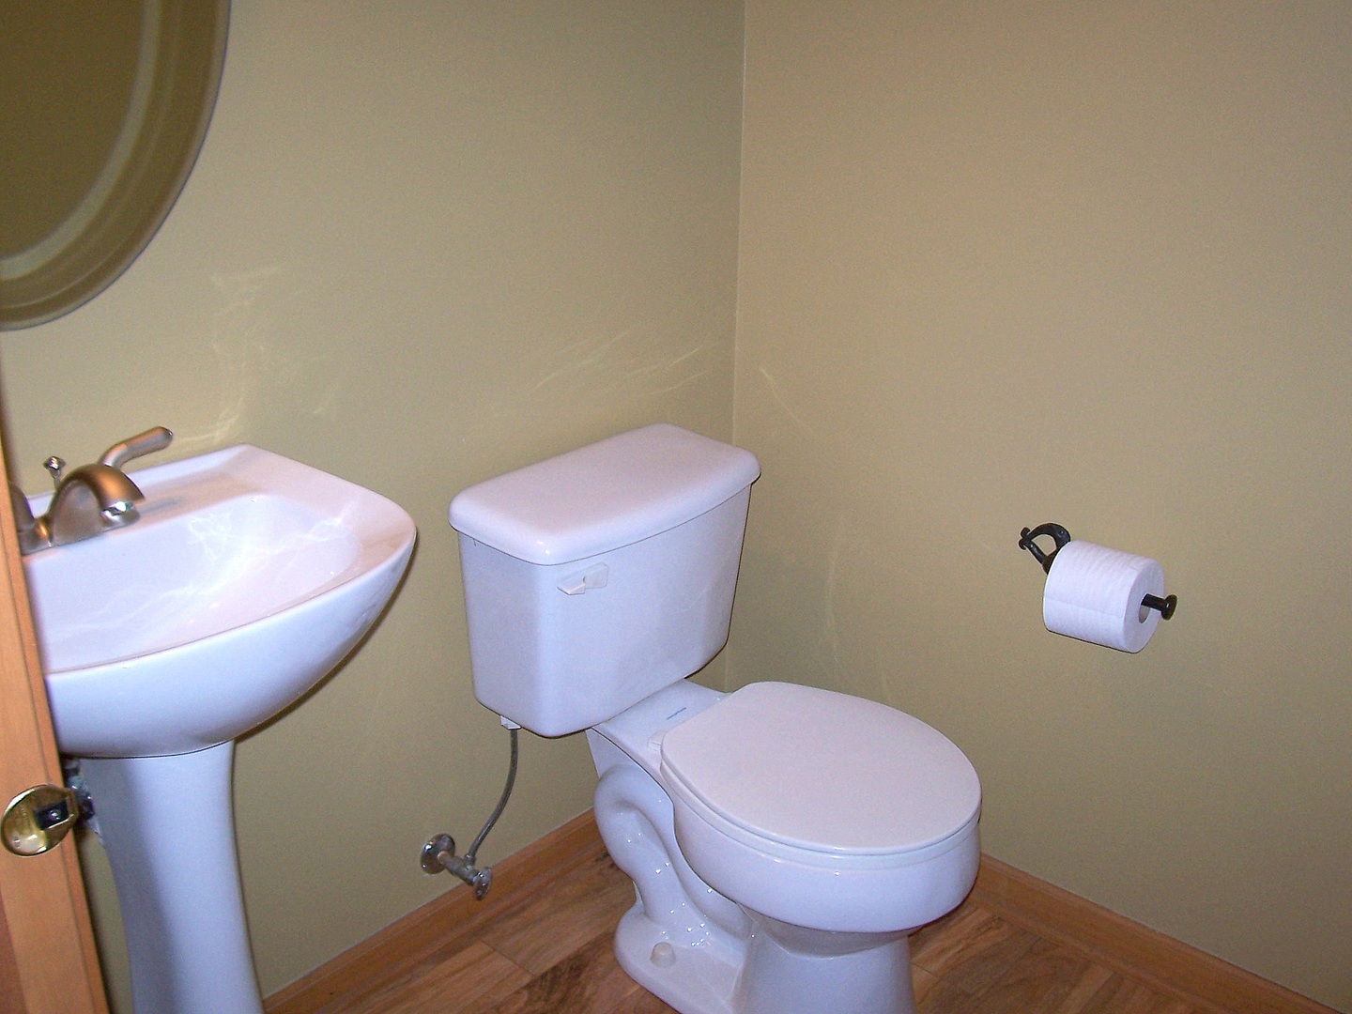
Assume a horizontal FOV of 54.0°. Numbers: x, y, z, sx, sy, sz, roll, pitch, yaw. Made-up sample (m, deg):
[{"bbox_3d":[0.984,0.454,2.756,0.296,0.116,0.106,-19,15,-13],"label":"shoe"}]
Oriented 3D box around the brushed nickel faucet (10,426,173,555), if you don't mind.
[{"bbox_3d":[-0.550,-0.009,1.249,0.138,0.083,0.205,18,26,38],"label":"brushed nickel faucet"}]

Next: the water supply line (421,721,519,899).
[{"bbox_3d":[-0.283,0.411,1.840,0.108,0.246,0.100,18,26,38],"label":"water supply line"}]

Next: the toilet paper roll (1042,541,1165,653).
[{"bbox_3d":[0.557,0.116,1.720,0.108,0.124,0.124,18,26,38],"label":"toilet paper roll"}]

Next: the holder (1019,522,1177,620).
[{"bbox_3d":[0.550,0.089,1.763,0.258,0.072,0.100,18,26,38],"label":"holder"}]

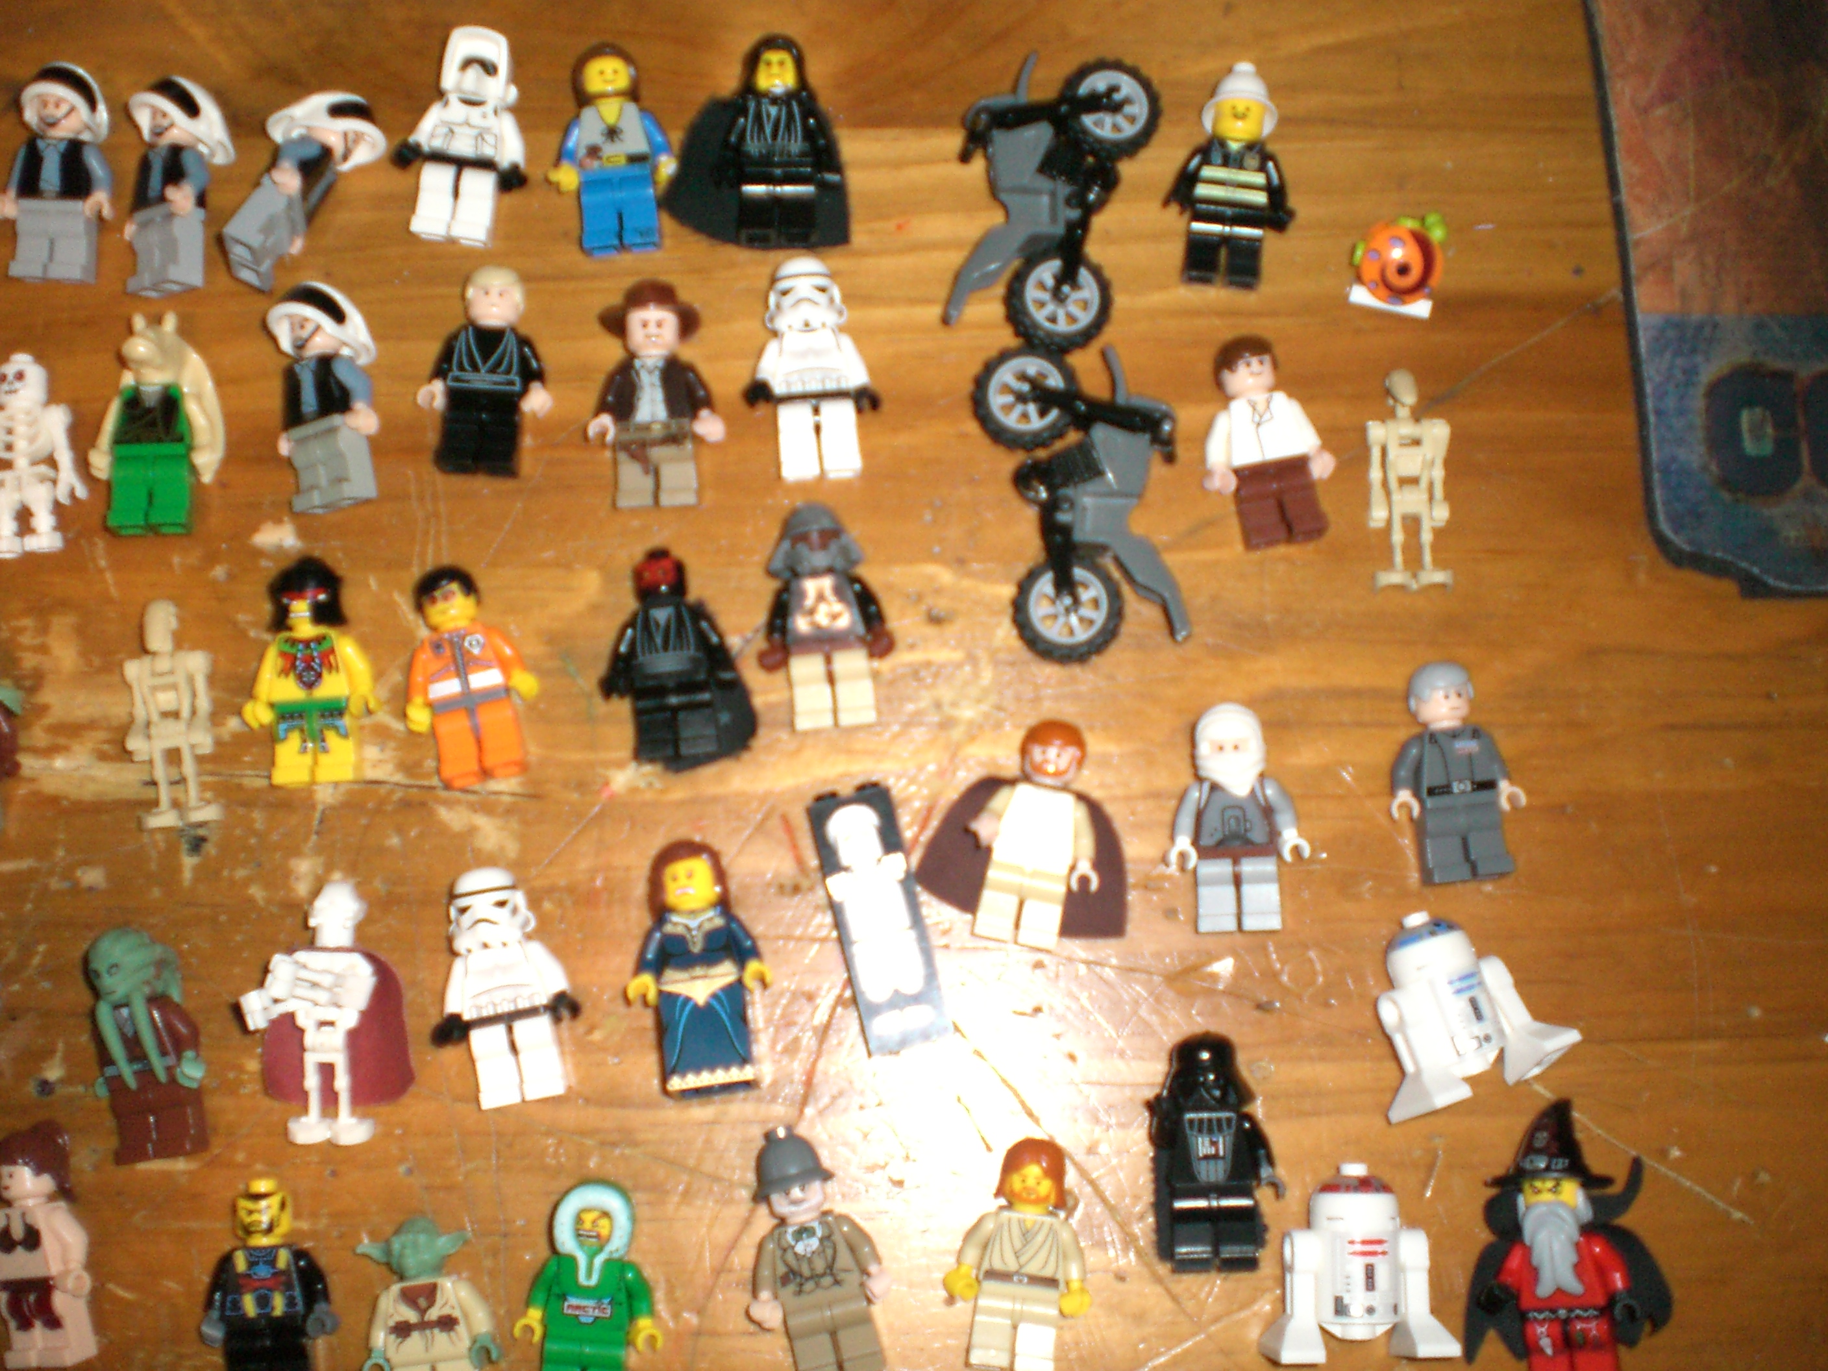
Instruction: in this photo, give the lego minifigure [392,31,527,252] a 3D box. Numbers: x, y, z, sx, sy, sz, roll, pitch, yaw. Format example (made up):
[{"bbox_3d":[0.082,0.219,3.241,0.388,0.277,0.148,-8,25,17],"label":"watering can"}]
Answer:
[{"bbox_3d":[-0.088,-0.107,0.391,0.027,0.014,0.044,5,85,1],"label":"lego minifigure"}]

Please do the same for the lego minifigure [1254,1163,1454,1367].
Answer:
[{"bbox_3d":[0.079,0.103,0.359,0.034,0.016,0.035,1,82,0],"label":"lego minifigure"}]

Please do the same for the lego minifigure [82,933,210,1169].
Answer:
[{"bbox_3d":[-0.140,0.065,0.366,0.022,0.016,0.042,-17,88,7],"label":"lego minifigure"}]

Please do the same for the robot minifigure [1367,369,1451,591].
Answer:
[{"bbox_3d":[0.097,-0.041,0.394,0.017,0.011,0.044,-1,82,1],"label":"robot minifigure"}]

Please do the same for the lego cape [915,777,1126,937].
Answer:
[{"bbox_3d":[0.021,0.032,0.374,0.041,0.007,0.027,12,82,2],"label":"lego cape"}]

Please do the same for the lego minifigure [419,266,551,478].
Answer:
[{"bbox_3d":[-0.083,-0.061,0.390,0.026,0.013,0.041,3,84,1],"label":"lego minifigure"}]

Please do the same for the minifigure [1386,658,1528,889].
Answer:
[{"bbox_3d":[0.103,0.016,0.384,0.025,0.013,0.042,-5,84,-6],"label":"minifigure"}]

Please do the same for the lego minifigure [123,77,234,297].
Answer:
[{"bbox_3d":[-0.141,-0.096,0.385,0.023,0.018,0.043,-6,79,37],"label":"lego minifigure"}]

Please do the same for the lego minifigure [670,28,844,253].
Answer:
[{"bbox_3d":[-0.032,-0.110,0.406,0.037,0.013,0.045,-1,85,1],"label":"lego minifigure"}]

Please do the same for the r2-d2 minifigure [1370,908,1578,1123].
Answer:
[{"bbox_3d":[0.101,0.059,0.374,0.035,0.020,0.036,-17,81,-14],"label":"r2-d2 minifigure"}]

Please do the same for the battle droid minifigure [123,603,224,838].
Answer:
[{"bbox_3d":[-0.145,0.005,0.391,0.019,0.011,0.044,-9,82,0],"label":"battle droid minifigure"}]

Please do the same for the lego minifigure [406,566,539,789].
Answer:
[{"bbox_3d":[-0.083,-0.001,0.379,0.025,0.013,0.041,-12,85,-2],"label":"lego minifigure"}]

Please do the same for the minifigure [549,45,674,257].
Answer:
[{"bbox_3d":[-0.060,-0.106,0.398,0.025,0.015,0.042,-5,86,-1],"label":"minifigure"}]

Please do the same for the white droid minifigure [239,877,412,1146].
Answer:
[{"bbox_3d":[-0.108,0.060,0.366,0.032,0.014,0.048,-1,82,0],"label":"white droid minifigure"}]

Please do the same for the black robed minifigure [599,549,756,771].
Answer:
[{"bbox_3d":[-0.044,-0.005,0.380,0.028,0.014,0.041,-7,84,-1],"label":"black robed minifigure"}]

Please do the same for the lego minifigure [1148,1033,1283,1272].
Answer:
[{"bbox_3d":[0.054,0.084,0.362,0.024,0.016,0.041,-1,85,0],"label":"lego minifigure"}]

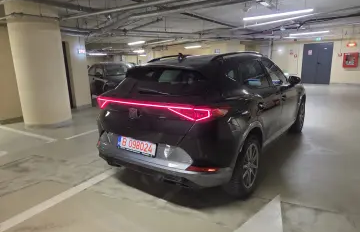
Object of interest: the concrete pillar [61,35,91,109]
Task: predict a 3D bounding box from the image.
[{"bbox_3d":[-3.526,-1.646,8.099,0.500,2.750,0.620,7,15,35],"label":"concrete pillar"}]

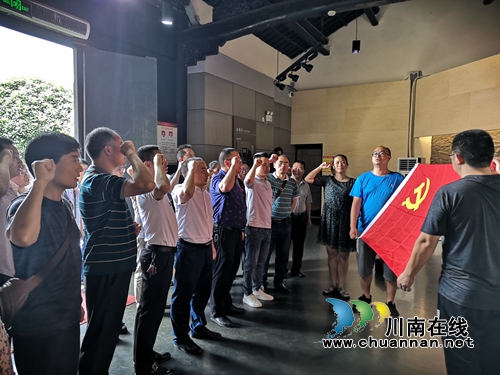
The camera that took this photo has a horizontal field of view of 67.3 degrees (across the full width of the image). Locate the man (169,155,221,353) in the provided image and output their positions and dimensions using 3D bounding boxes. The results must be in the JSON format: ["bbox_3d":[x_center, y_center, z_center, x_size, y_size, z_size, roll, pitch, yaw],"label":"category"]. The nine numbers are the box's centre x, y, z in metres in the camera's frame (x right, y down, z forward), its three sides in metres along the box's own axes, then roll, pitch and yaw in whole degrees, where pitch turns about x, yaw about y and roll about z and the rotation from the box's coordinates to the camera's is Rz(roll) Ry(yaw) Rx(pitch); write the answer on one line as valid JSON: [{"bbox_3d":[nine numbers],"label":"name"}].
[{"bbox_3d":[-0.469,0.550,3.230,0.400,1.612,0.530,1,3,25],"label":"man"}]

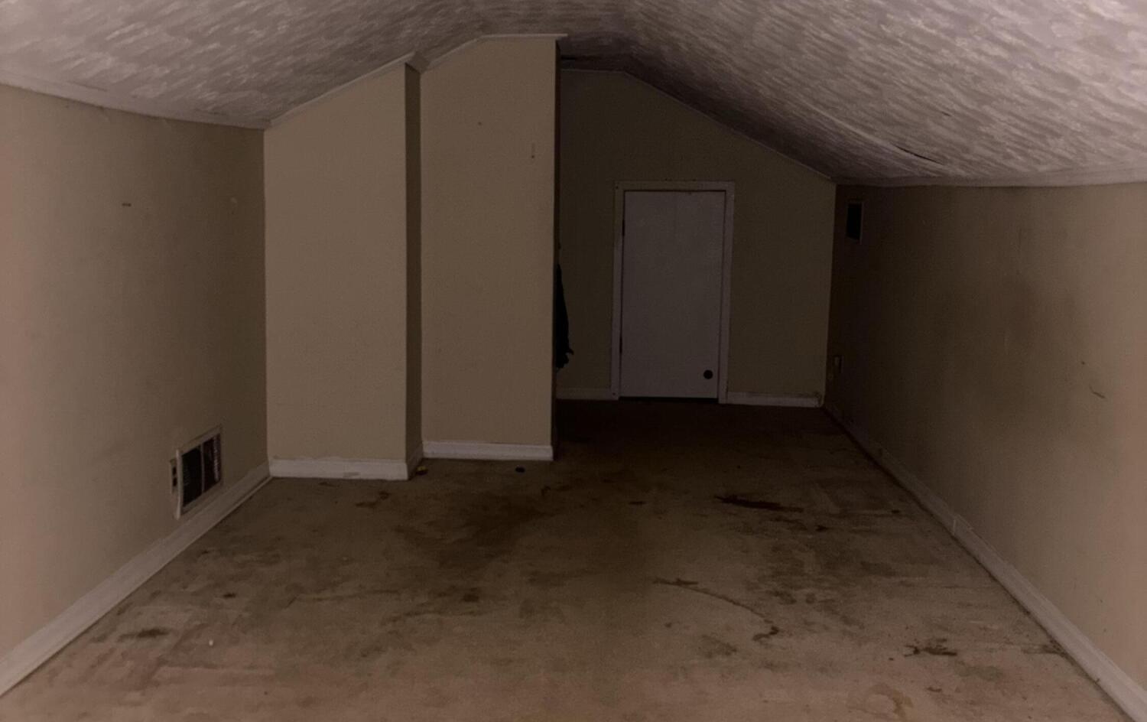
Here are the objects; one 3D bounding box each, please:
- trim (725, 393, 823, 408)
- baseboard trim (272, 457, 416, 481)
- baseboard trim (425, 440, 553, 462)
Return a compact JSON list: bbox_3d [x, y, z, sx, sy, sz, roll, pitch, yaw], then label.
[{"bbox_3d":[1.246,0.241,7.122,0.584,0.078,0.018,1,8,2],"label":"trim"},{"bbox_3d":[-1.040,0.482,5.110,0.618,0.085,0.018,1,8,2],"label":"baseboard trim"},{"bbox_3d":[-0.407,0.433,5.537,0.625,0.084,0.018,1,8,2],"label":"baseboard trim"}]

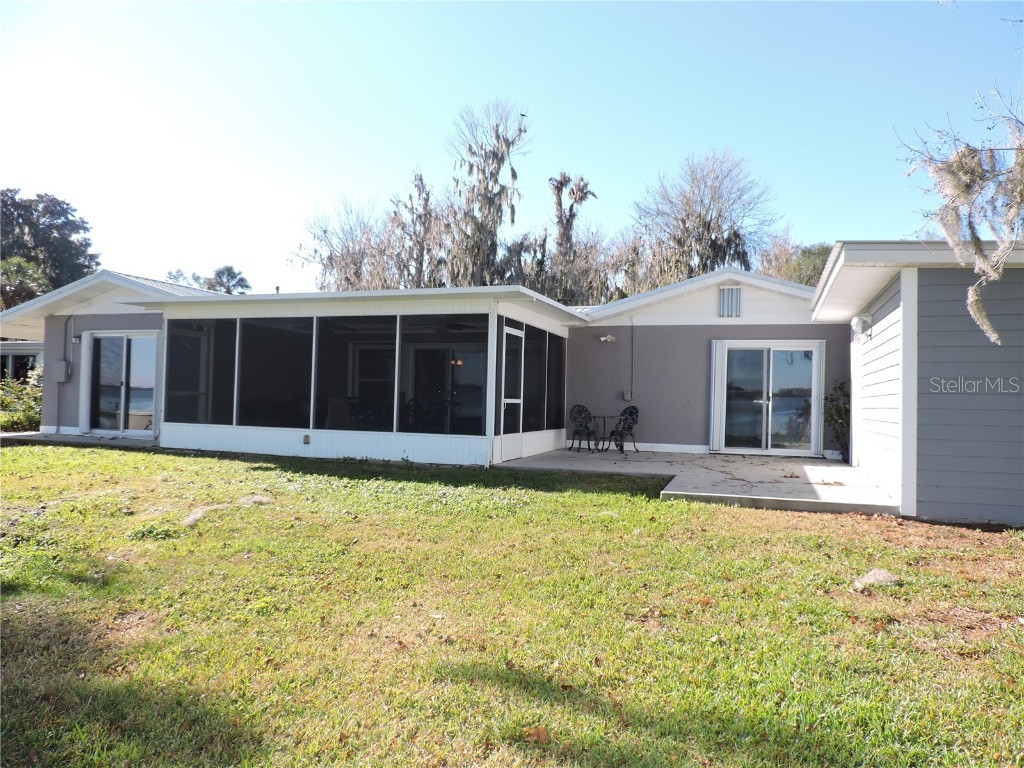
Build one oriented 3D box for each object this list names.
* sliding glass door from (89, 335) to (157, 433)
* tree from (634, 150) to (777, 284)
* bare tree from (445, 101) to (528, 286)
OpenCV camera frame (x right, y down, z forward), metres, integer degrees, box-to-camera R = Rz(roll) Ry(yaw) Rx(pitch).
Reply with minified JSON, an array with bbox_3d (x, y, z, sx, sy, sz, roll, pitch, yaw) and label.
[{"bbox_3d":[-7.799,-0.005,14.203,1.780,2.000,0.120,1,-1,20],"label":"sliding glass door"},{"bbox_3d":[9.651,-4.839,35.834,7.200,14.008,7.200,1,-1,15],"label":"tree"},{"bbox_3d":[-1.642,-6.989,39.788,4.845,17.976,4.845,1,-1,-3],"label":"bare tree"}]

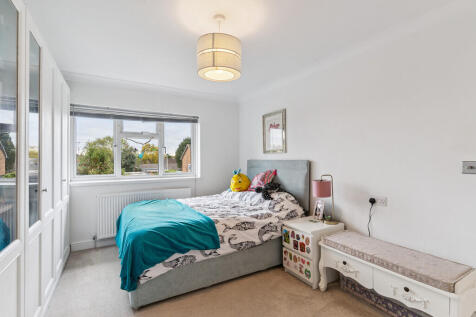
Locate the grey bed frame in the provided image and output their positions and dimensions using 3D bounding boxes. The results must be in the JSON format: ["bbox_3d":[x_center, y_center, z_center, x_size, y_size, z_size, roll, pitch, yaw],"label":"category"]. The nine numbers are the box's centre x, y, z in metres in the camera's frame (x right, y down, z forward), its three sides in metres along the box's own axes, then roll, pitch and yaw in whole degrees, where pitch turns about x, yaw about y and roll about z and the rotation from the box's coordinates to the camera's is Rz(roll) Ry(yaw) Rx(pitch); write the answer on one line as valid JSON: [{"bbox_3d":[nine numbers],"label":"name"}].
[{"bbox_3d":[-0.293,0.640,2.878,1.999,1.220,1.360,0,0,-30],"label":"grey bed frame"}]

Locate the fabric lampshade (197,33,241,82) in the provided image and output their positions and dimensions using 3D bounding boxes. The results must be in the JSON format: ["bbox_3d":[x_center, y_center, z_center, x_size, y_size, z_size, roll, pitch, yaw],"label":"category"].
[{"bbox_3d":[-0.149,-0.797,1.820,0.350,0.240,0.350,0,0,0],"label":"fabric lampshade"}]

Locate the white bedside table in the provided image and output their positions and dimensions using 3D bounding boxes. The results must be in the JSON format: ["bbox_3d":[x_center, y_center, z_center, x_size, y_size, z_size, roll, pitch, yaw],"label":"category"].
[{"bbox_3d":[0.825,0.975,2.438,0.480,0.550,0.400,0,0,-30],"label":"white bedside table"}]

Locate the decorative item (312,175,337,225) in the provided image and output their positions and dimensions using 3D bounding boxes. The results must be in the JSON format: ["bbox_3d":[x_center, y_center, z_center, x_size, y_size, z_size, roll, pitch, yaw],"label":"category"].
[{"bbox_3d":[0.955,0.443,2.430,0.250,0.515,0.190,0,0,-22],"label":"decorative item"}]

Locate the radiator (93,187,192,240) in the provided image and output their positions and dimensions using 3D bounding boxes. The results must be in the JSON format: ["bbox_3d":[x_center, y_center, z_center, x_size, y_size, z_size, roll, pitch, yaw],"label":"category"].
[{"bbox_3d":[-1.365,0.804,3.433,1.324,0.605,0.090,0,0,-30],"label":"radiator"}]

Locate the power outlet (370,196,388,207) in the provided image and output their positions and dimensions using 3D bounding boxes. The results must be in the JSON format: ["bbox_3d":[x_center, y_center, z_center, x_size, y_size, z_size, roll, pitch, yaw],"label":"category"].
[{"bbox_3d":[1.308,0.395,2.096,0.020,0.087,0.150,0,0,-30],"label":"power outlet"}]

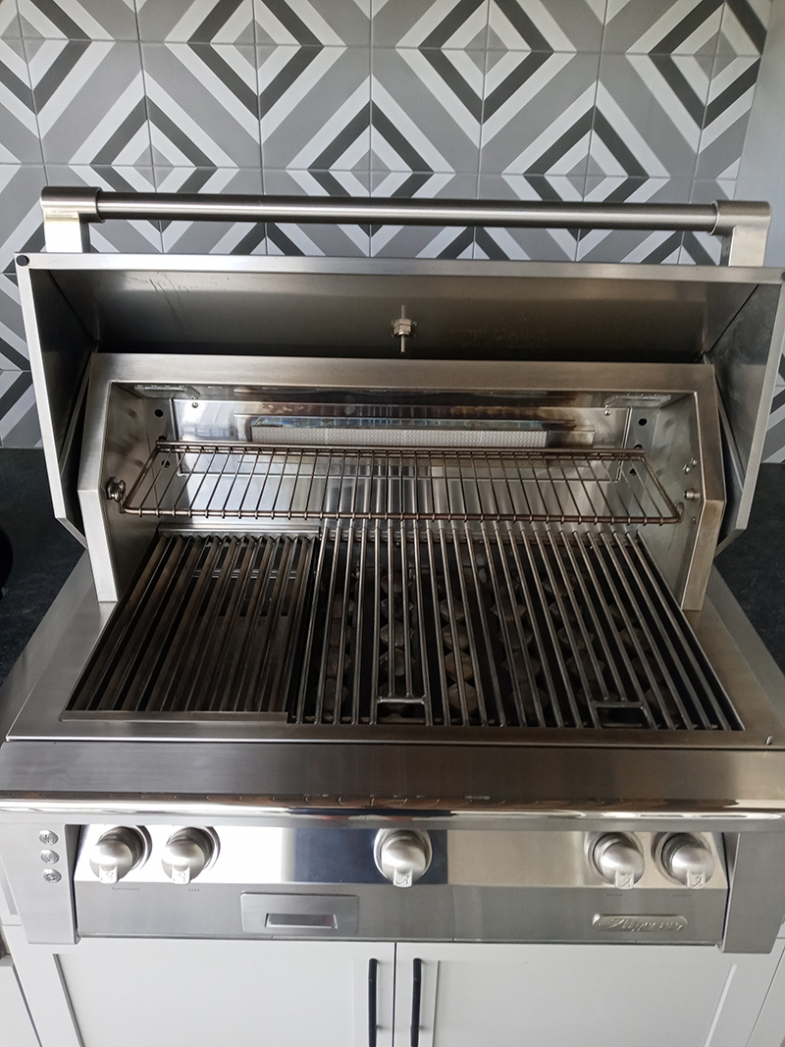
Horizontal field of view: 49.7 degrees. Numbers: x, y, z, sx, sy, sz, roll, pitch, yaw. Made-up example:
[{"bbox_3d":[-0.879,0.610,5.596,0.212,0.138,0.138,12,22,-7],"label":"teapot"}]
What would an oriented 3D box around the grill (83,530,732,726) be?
[{"bbox_3d":[0.010,0.147,1.319,0.871,0.030,0.506,1,30,-1],"label":"grill"}]

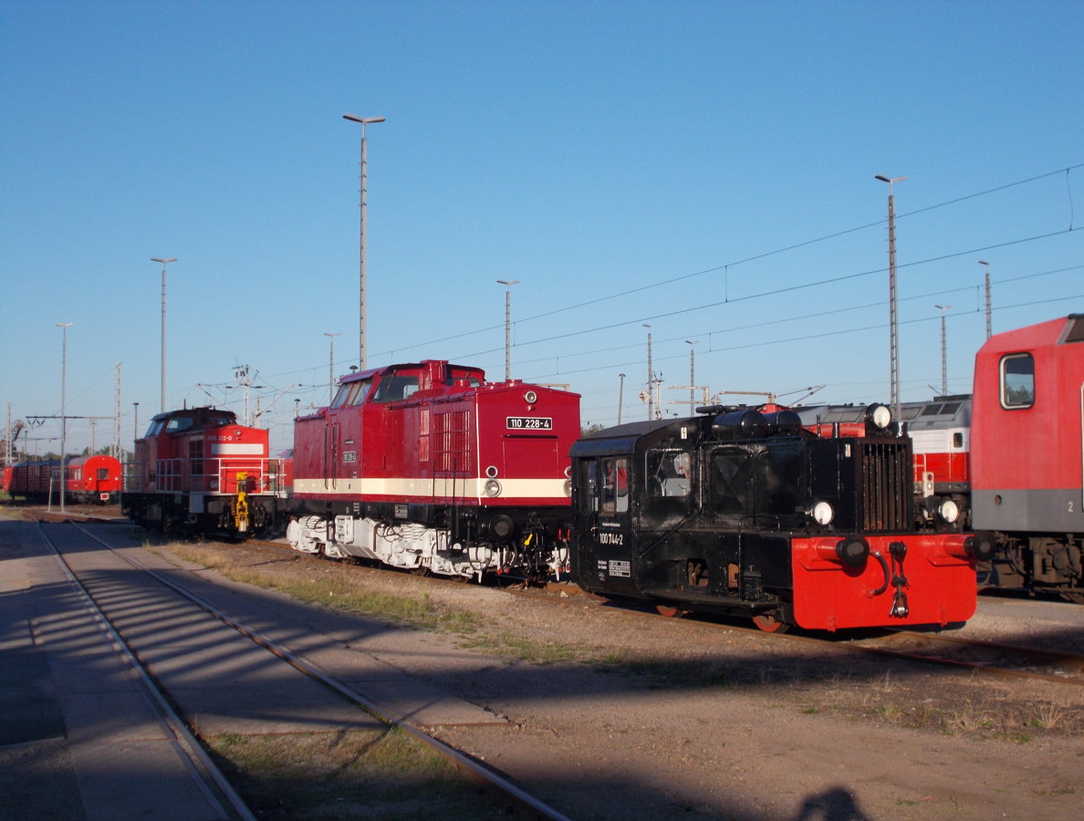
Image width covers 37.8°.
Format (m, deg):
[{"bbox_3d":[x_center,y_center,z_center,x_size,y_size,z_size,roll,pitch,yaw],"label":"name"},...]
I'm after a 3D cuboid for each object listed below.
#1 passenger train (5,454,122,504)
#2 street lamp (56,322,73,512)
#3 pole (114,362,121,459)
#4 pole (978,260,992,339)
[{"bbox_3d":[-45.362,6.583,148.281,2.900,4.050,47.000,1,-3,-25],"label":"passenger train"},{"bbox_3d":[-30.428,0.420,100.774,1.100,12.045,0.280,1,-3,-19],"label":"street lamp"},{"bbox_3d":[-41.059,2.059,152.695,0.650,13.400,0.500,1,-3,-25],"label":"pole"},{"bbox_3d":[20.593,-0.934,73.316,0.680,12.045,0.280,1,-3,-19],"label":"pole"}]

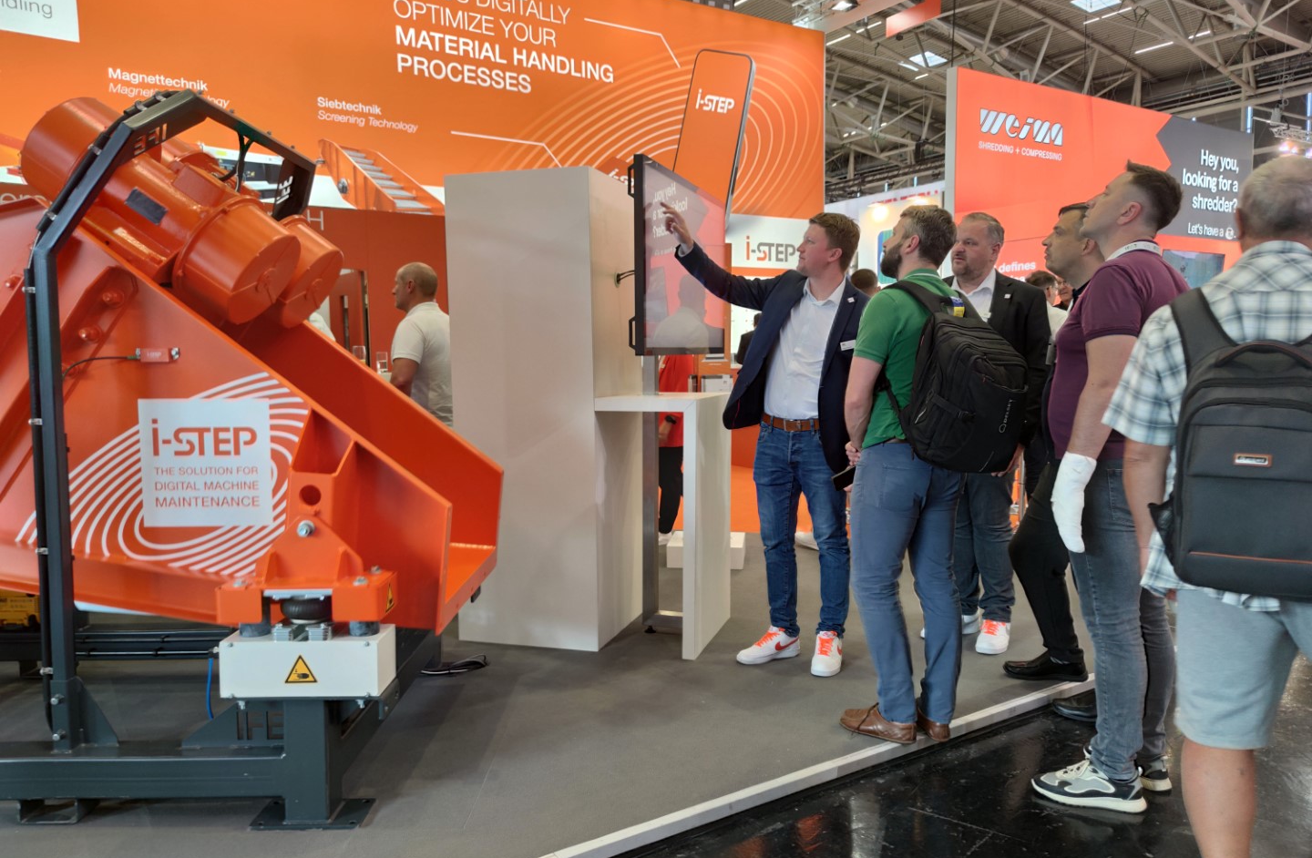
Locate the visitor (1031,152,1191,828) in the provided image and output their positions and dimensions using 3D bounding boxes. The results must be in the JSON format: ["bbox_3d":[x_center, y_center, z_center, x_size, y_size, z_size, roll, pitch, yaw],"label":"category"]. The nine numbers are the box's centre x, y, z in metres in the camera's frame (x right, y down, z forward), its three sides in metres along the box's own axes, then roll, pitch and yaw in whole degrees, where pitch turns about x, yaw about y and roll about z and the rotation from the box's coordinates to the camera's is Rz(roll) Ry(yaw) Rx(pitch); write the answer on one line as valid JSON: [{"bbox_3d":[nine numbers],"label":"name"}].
[{"bbox_3d":[1.372,0.171,2.706,0.480,1.860,0.540,3,6,36],"label":"visitor"}]

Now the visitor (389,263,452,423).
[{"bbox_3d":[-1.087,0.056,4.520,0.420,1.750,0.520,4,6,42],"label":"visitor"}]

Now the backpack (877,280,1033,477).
[{"bbox_3d":[0.937,-0.118,2.785,0.340,0.510,0.270,-4,13,-34],"label":"backpack"}]

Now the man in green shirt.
[{"bbox_3d":[0.815,0.160,3.018,0.510,1.760,0.430,-4,6,-34],"label":"man in green shirt"}]

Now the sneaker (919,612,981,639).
[{"bbox_3d":[1.344,0.881,4.181,0.310,0.115,0.110,-2,5,-21],"label":"sneaker"}]

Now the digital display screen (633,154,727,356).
[{"bbox_3d":[0.130,-0.711,4.076,0.055,0.753,1.292,1,5,18],"label":"digital display screen"}]

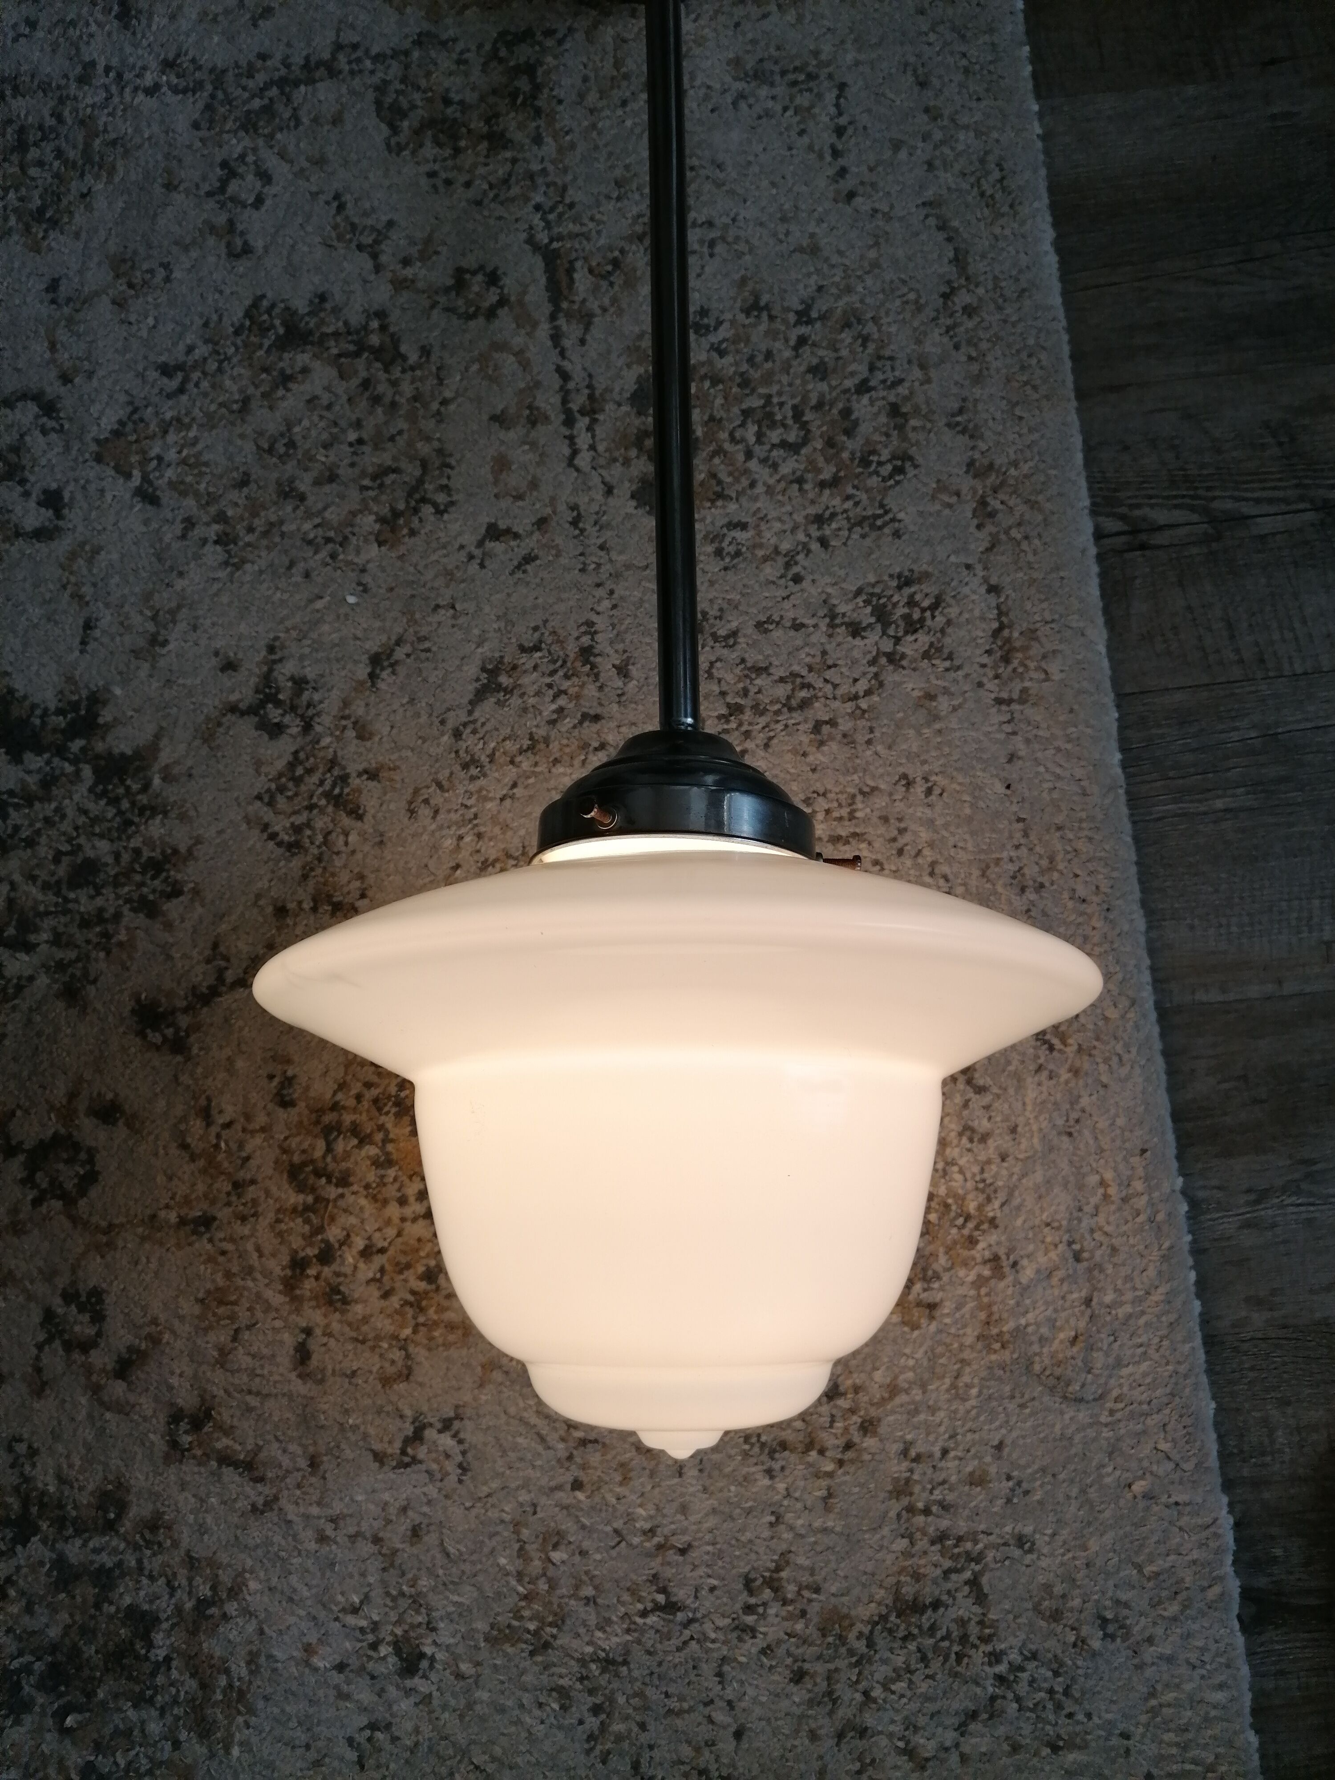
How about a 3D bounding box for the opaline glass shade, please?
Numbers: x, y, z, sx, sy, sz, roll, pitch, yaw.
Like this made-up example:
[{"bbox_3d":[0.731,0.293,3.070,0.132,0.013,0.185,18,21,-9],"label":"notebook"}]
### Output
[{"bbox_3d":[0.004,0.090,0.509,0.305,0.305,0.222,0,76,0],"label":"opaline glass shade"}]

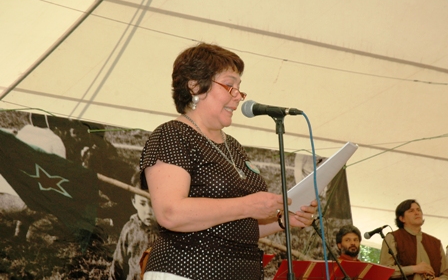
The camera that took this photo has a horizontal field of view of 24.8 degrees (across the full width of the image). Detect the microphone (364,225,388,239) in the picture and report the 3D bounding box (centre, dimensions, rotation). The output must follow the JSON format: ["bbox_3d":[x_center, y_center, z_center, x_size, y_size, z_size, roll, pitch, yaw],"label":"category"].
[{"bbox_3d":[1.119,0.669,7.500,0.200,0.055,0.052,-29,-19,20],"label":"microphone"}]

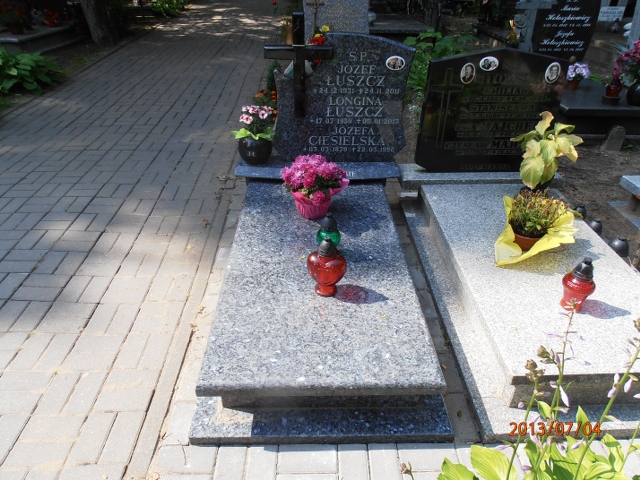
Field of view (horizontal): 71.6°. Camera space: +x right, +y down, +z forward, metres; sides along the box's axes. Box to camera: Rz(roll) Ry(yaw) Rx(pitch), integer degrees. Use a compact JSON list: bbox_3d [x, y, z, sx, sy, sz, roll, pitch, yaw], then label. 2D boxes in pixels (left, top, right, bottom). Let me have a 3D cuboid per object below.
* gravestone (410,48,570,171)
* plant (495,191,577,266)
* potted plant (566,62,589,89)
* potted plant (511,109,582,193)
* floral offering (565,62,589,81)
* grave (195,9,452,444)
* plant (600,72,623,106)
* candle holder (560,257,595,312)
[{"bbox_3d":[0.981,-0.745,2.618,0.780,0.730,0.080,0,34,-2],"label":"gravestone"},{"bbox_3d":[1.006,-0.086,2.085,0.390,0.275,0.340,0,34,-2],"label":"plant"},{"bbox_3d":[2.510,-1.589,4.315,0.215,0.262,0.190,0,34,-2],"label":"potted plant"},{"bbox_3d":[1.219,-0.448,2.437,0.380,0.500,0.350,0,34,-2],"label":"potted plant"},{"bbox_3d":[2.516,-1.631,4.288,0.220,0.165,0.190,0,34,-2],"label":"floral offering"},{"bbox_3d":[0.006,-0.245,1.877,0.905,1.140,1.660,0,34,-2],"label":"grave"},{"bbox_3d":[2.618,-1.355,3.969,0.185,0.255,0.185,0,34,-2],"label":"plant"},{"bbox_3d":[1.024,0.171,1.738,0.128,0.238,0.128,0,34,-2],"label":"candle holder"}]

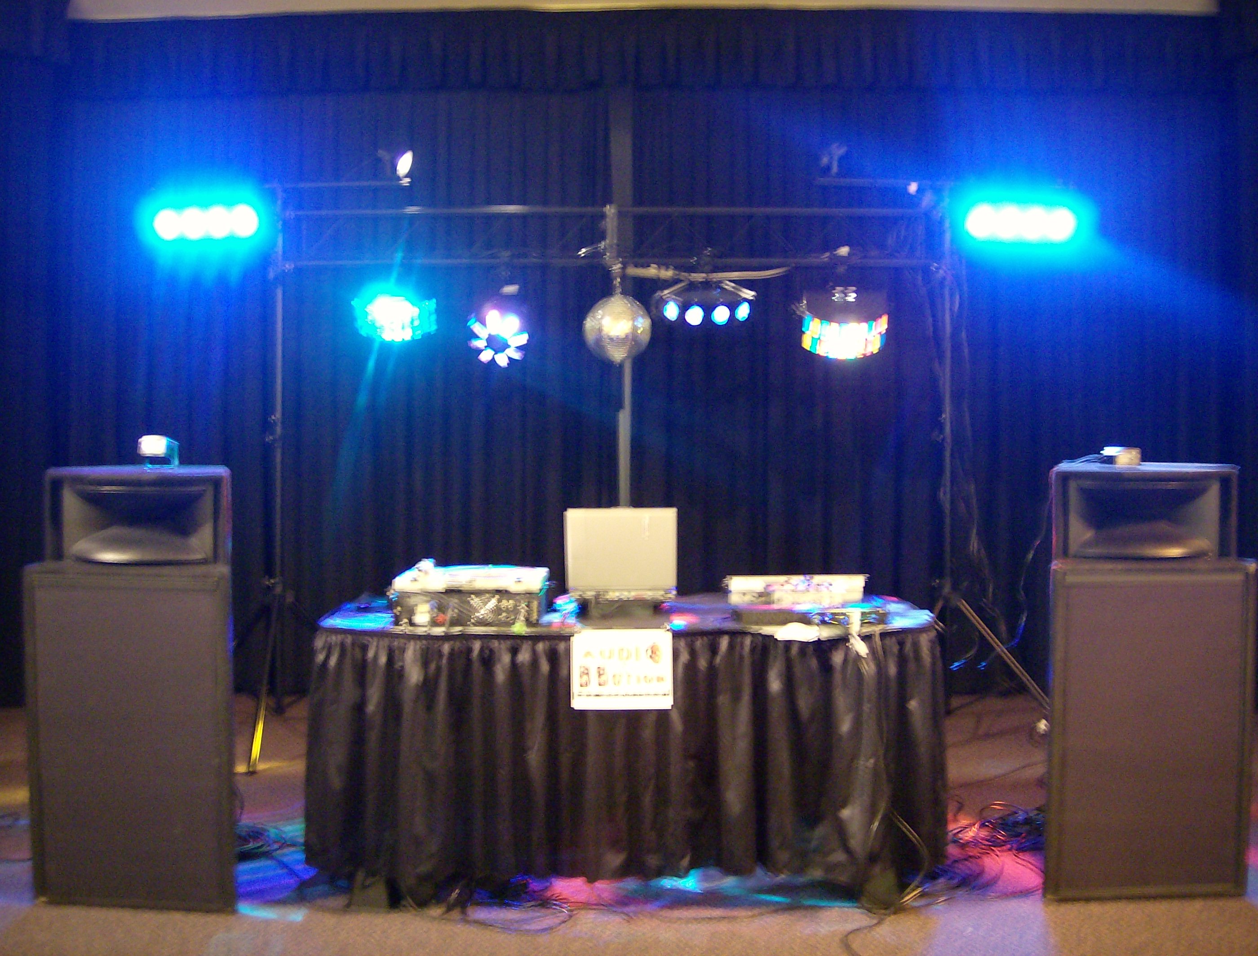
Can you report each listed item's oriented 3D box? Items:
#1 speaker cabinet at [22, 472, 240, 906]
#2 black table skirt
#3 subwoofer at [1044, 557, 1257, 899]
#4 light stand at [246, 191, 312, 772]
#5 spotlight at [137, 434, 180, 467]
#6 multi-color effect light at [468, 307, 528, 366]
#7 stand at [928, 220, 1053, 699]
[{"bbox_3d":[-1.381,0.571,3.904,0.570,1.205,0.530,0,3,2],"label":"speaker cabinet"},{"bbox_3d":[-0.007,0.793,4.099,1.850,0.745,0.780,0,3,0],"label":"black table skirt"},{"bbox_3d":[1.454,0.700,3.930,0.565,0.945,0.530,0,3,-1],"label":"subwoofer"},{"bbox_3d":[-1.494,-0.070,5.562,0.950,2.340,0.950,0,3,0],"label":"light stand"},{"bbox_3d":[-1.372,-0.077,3.830,0.110,0.100,0.110,0,3,5],"label":"spotlight"},{"bbox_3d":[-0.550,-0.596,5.559,0.250,0.250,0.250,0,13,0],"label":"multi-color effect light"},{"bbox_3d":[1.440,-0.071,5.582,0.950,2.340,0.950,0,3,0],"label":"stand"}]

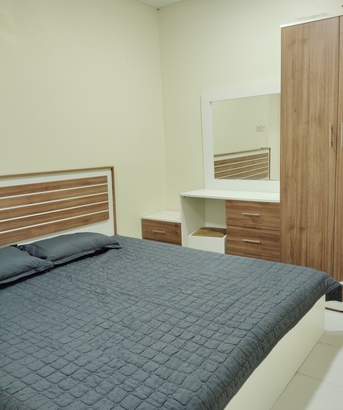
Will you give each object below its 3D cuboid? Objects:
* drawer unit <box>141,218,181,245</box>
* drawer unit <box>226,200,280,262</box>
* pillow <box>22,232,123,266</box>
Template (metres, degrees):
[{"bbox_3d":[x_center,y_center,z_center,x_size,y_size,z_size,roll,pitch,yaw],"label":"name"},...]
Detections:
[{"bbox_3d":[0.039,0.381,3.876,0.498,0.504,0.442,5,11,37],"label":"drawer unit"},{"bbox_3d":[0.813,0.307,3.274,0.487,0.751,0.430,5,11,37],"label":"drawer unit"},{"bbox_3d":[-0.777,0.324,2.907,0.406,0.150,0.694,5,11,37],"label":"pillow"}]

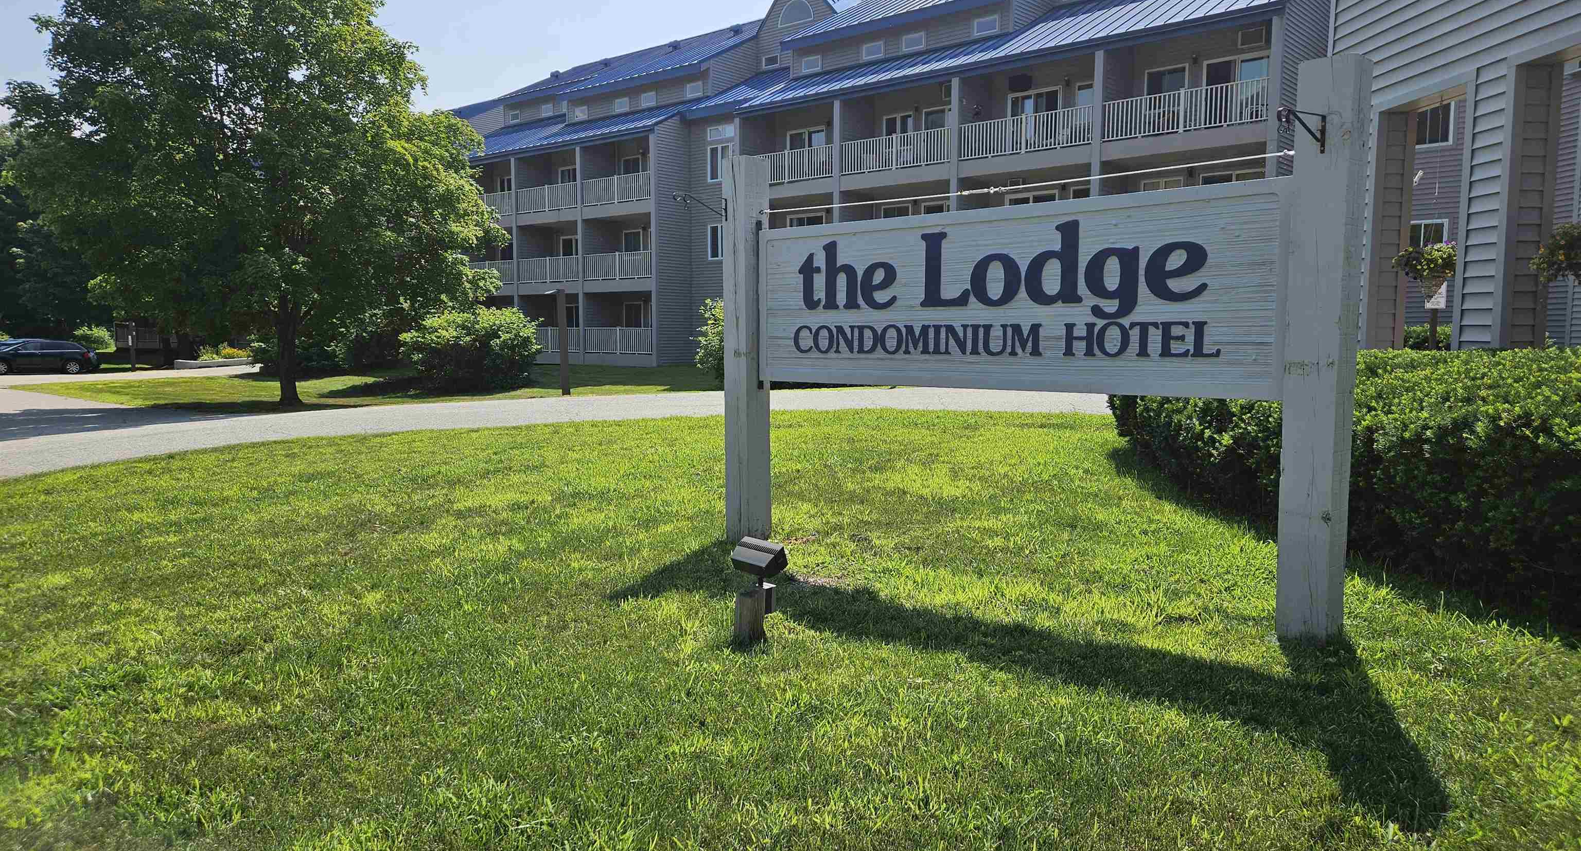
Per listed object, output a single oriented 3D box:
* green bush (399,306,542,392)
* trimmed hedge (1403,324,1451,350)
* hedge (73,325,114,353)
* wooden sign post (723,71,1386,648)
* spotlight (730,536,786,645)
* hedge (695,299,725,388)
[{"bbox_3d":[-8.238,-1.968,27.000,3.500,2.150,3.100,-1,5,-17],"label":"green bush"},{"bbox_3d":[13.910,-1.548,22.955,1.800,1.351,1.200,4,7,41],"label":"trimmed hedge"},{"bbox_3d":[-38.451,-4.756,57.798,2.700,1.558,2.000,-3,6,-33],"label":"hedge"},{"bbox_3d":[1.145,-0.454,6.565,4.311,2.864,0.255,5,7,44],"label":"wooden sign post"},{"bbox_3d":[-0.164,0.822,5.336,0.235,0.540,0.180,5,7,44],"label":"spotlight"},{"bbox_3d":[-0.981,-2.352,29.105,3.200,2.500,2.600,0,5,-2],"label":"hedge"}]

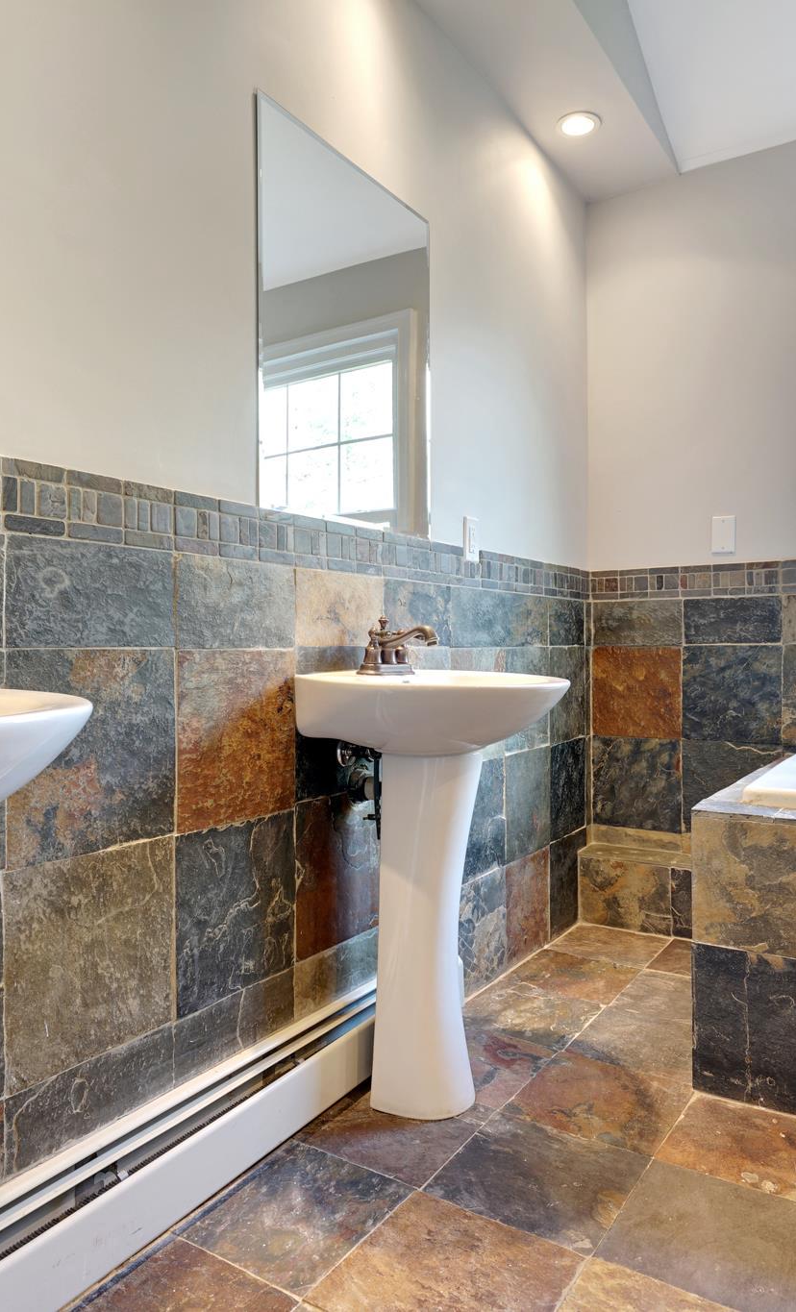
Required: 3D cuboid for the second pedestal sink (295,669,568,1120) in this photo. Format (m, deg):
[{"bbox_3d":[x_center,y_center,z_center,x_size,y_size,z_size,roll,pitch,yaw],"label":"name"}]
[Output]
[{"bbox_3d":[0.107,0.474,1.753,0.450,0.879,0.605,0,0,33],"label":"second pedestal sink"}]

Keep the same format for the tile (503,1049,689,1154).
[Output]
[{"bbox_3d":[0.414,0.907,1.782,0.301,0.012,0.301,0,1,33],"label":"tile"}]

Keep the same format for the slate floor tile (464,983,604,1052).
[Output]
[{"bbox_3d":[0.324,0.904,2.206,0.303,0.012,0.301,0,1,33],"label":"slate floor tile"}]

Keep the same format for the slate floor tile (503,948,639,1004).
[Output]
[{"bbox_3d":[0.496,0.913,2.488,0.305,0.013,0.305,0,0,33],"label":"slate floor tile"}]

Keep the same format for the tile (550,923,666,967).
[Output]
[{"bbox_3d":[0.666,0.910,2.748,0.305,0.013,0.305,0,0,33],"label":"tile"}]

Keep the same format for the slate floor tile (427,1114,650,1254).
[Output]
[{"bbox_3d":[0.247,0.920,1.542,0.305,0.013,0.305,0,0,33],"label":"slate floor tile"}]

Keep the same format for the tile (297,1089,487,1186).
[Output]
[{"bbox_3d":[-0.009,0.921,1.707,0.305,0.013,0.305,0,0,33],"label":"tile"}]

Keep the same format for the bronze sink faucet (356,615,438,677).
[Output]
[{"bbox_3d":[0.018,-0.022,1.790,0.158,0.120,0.175,0,0,33],"label":"bronze sink faucet"}]

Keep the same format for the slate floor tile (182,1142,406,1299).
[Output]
[{"bbox_3d":[-0.175,0.911,1.438,0.303,0.012,0.301,0,1,33],"label":"slate floor tile"}]

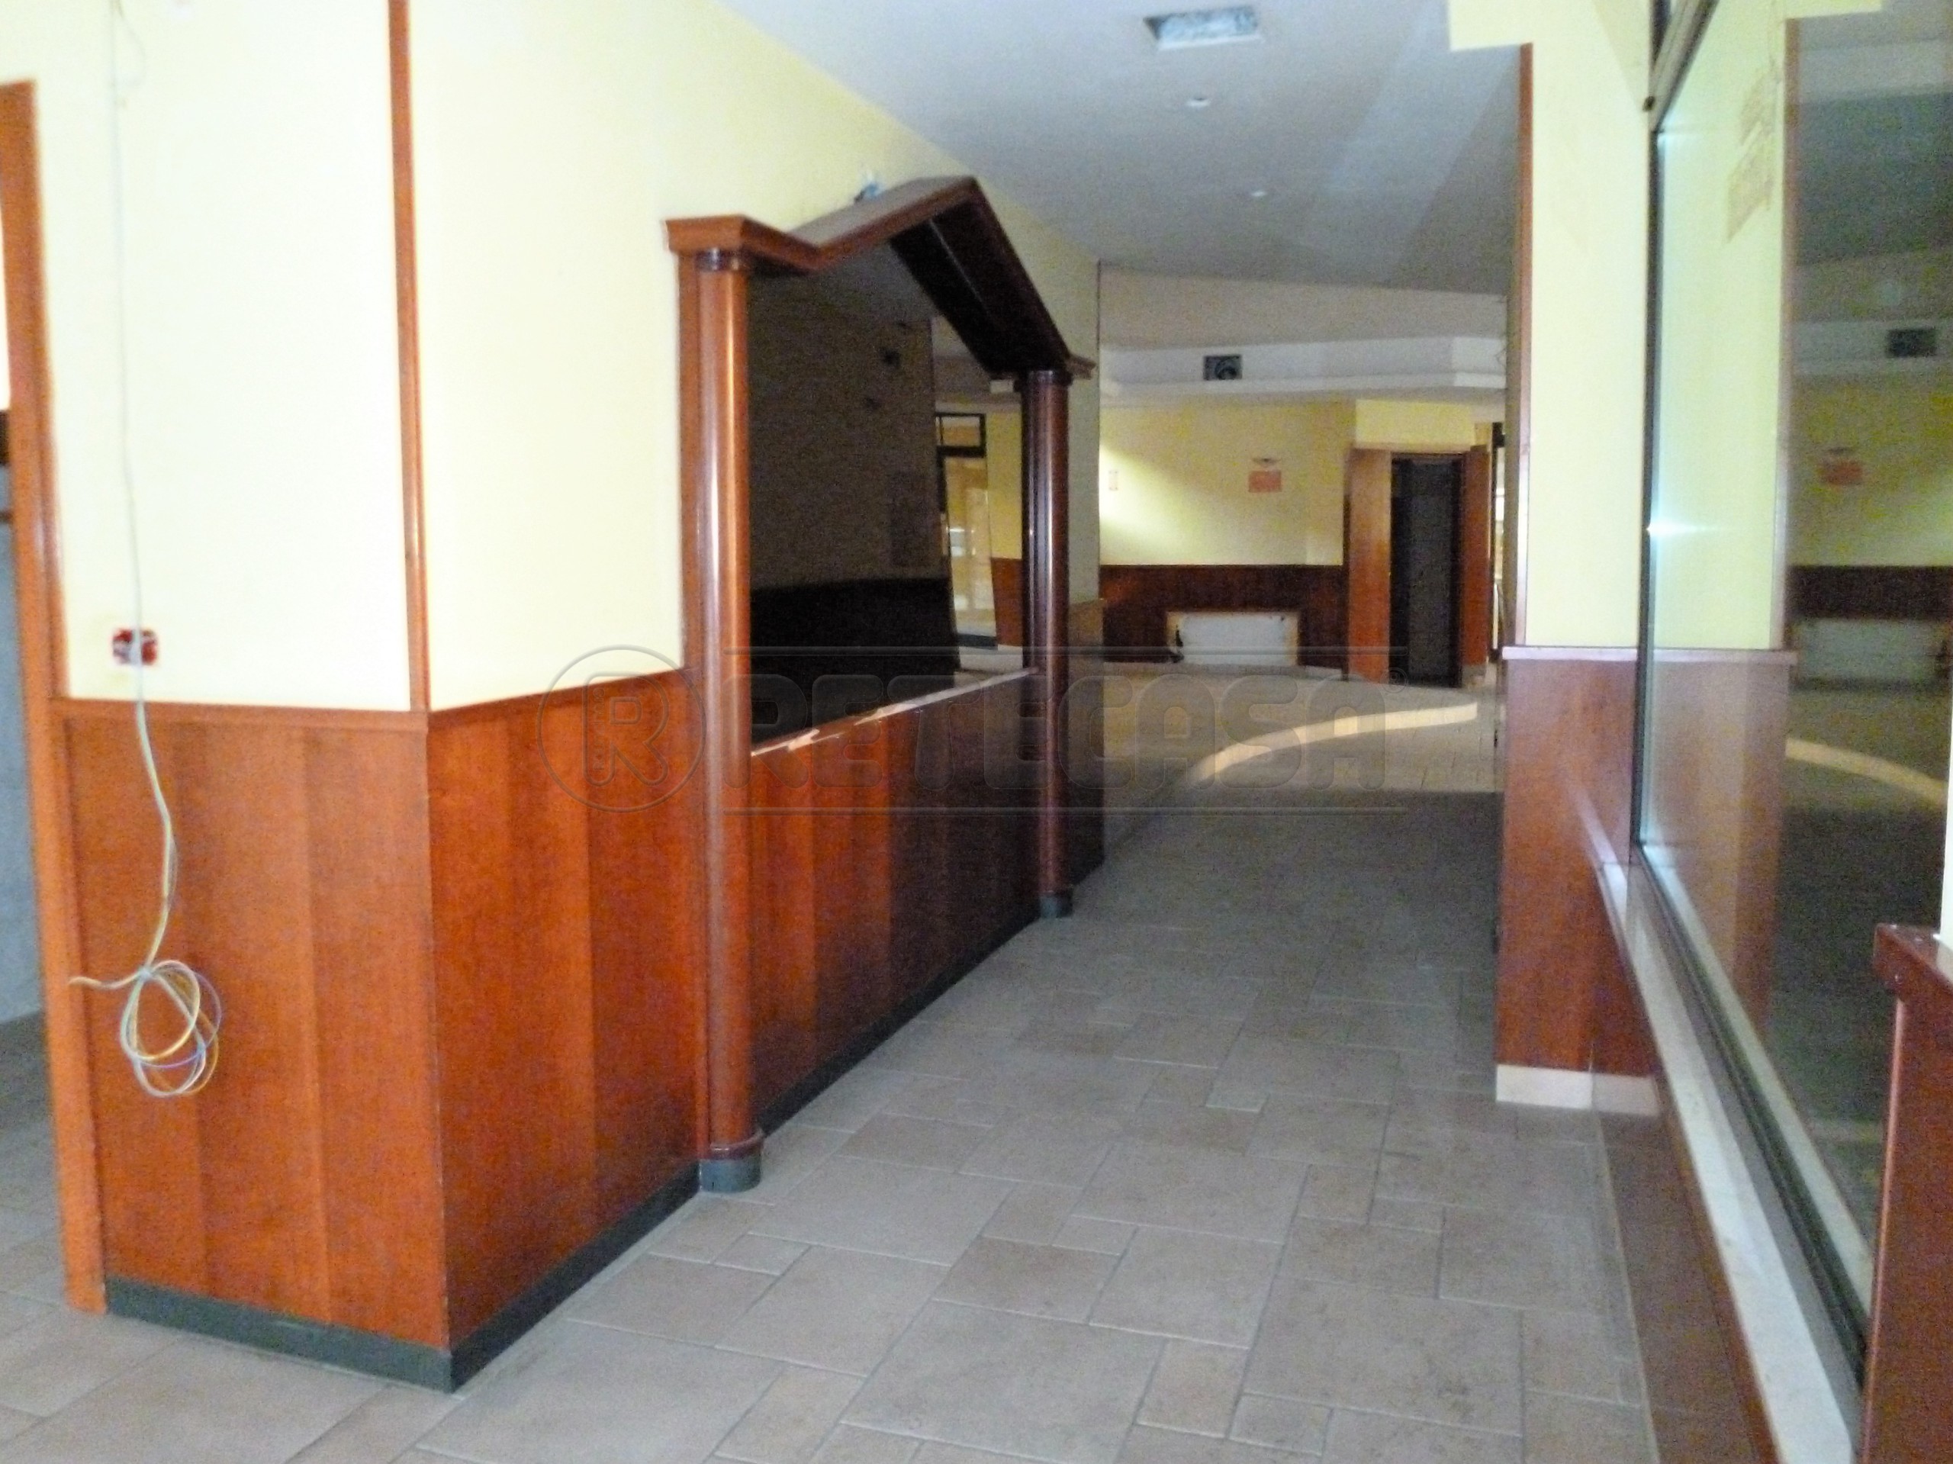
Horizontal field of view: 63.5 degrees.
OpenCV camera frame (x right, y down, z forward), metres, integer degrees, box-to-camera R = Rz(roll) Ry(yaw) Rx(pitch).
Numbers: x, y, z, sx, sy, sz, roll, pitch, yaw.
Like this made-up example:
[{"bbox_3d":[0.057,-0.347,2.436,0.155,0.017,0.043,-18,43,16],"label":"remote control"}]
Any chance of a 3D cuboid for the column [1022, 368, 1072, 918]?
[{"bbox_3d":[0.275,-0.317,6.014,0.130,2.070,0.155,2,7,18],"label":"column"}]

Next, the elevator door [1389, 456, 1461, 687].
[{"bbox_3d":[4.261,-1.520,15.000,0.690,2.170,0.100,2,7,18],"label":"elevator door"}]

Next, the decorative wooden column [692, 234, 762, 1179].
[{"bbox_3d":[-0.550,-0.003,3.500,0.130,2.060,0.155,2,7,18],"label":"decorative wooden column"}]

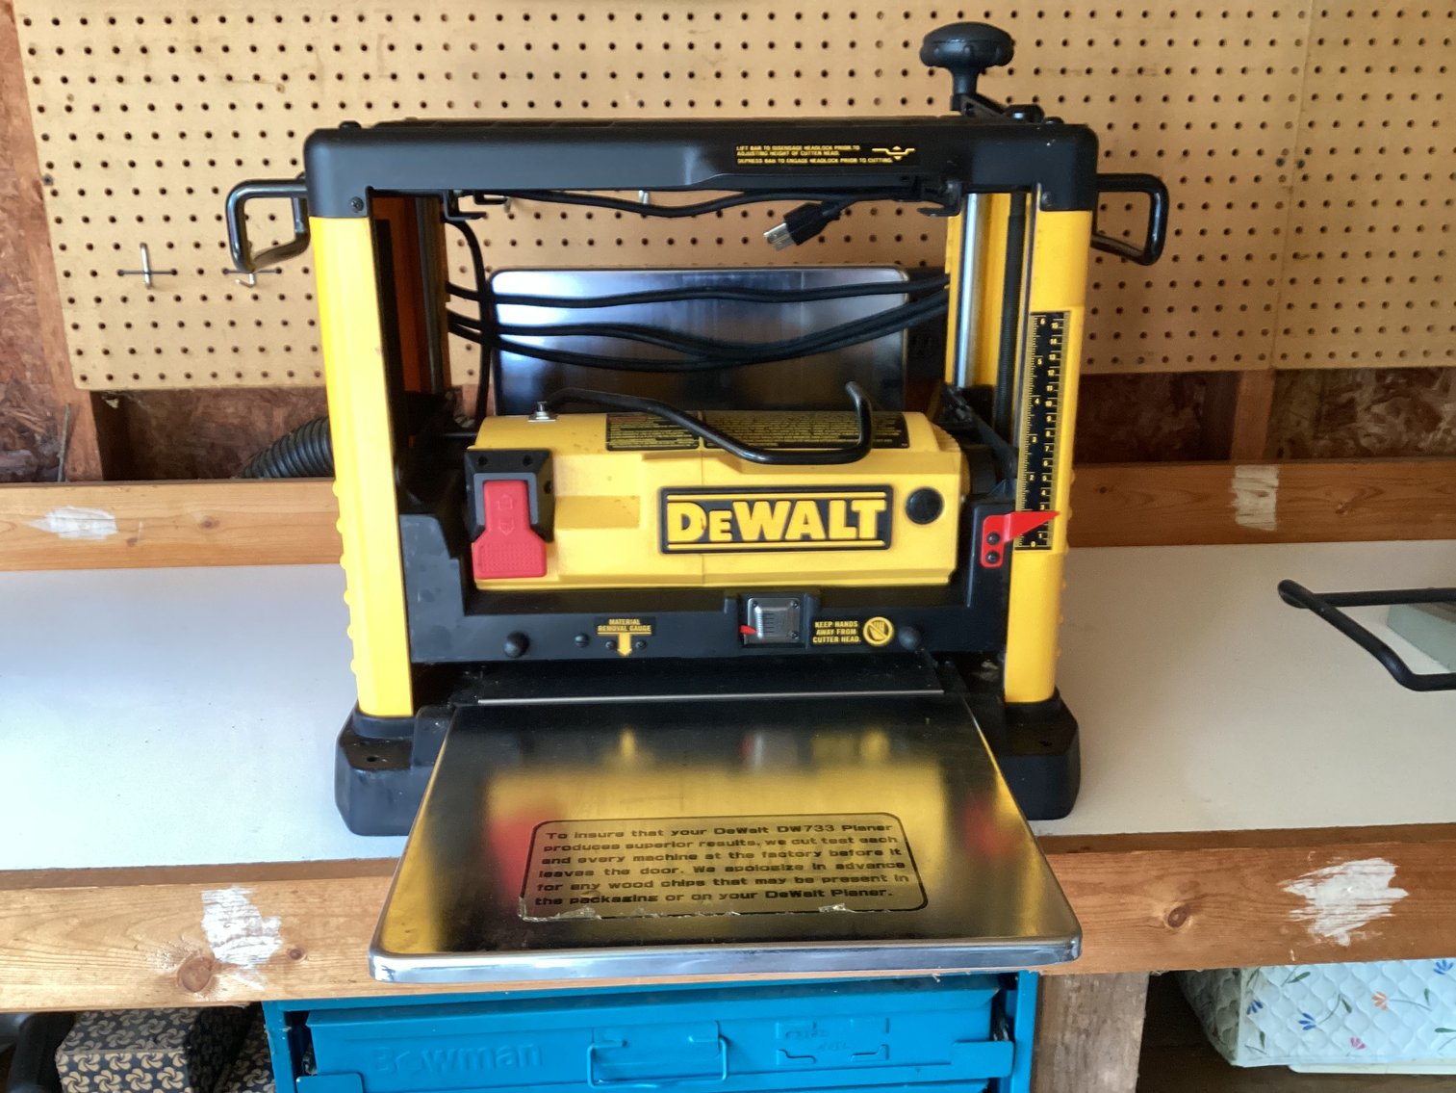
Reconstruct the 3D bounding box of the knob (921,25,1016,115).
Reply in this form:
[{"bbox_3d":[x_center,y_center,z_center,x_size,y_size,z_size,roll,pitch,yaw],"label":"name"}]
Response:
[{"bbox_3d":[0.151,-0.302,0.825,0.060,0.053,0.060,-1,18,-3],"label":"knob"}]

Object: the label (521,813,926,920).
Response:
[{"bbox_3d":[-0.004,0.167,0.688,0.204,0.001,0.095,-1,18,-3],"label":"label"}]

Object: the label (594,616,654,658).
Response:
[{"bbox_3d":[-0.070,0.061,0.883,0.041,0.029,0.002,-1,18,-3],"label":"label"}]

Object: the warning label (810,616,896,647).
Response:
[{"bbox_3d":[0.086,0.059,0.890,0.058,0.022,0.002,-1,18,-3],"label":"warning label"}]

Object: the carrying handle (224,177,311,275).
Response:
[{"bbox_3d":[-0.290,-0.229,0.909,0.065,0.059,0.154,-1,18,-3],"label":"carrying handle"}]

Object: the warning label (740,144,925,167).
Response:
[{"bbox_3d":[0.060,-0.234,0.783,0.110,0.015,0.002,-1,-7,-3],"label":"warning label"}]

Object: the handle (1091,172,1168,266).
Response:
[{"bbox_3d":[0.253,-0.239,0.933,0.065,0.059,0.154,-1,18,-3],"label":"handle"}]

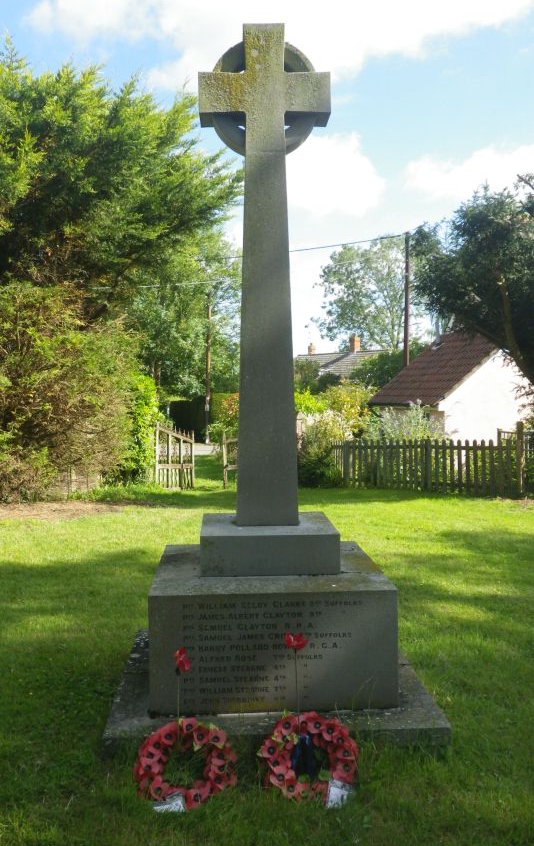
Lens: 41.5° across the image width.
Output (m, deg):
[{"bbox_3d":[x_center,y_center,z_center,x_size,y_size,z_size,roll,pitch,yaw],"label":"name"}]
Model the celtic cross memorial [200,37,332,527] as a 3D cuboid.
[{"bbox_3d":[-0.008,-0.768,3.824,0.690,2.641,0.221,-1,2,-3],"label":"celtic cross memorial"}]

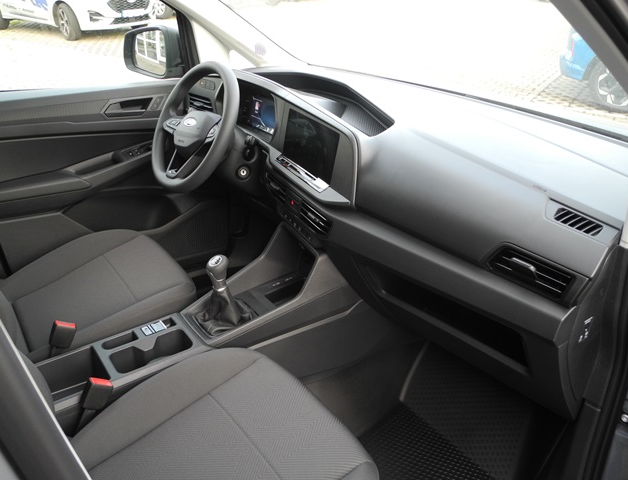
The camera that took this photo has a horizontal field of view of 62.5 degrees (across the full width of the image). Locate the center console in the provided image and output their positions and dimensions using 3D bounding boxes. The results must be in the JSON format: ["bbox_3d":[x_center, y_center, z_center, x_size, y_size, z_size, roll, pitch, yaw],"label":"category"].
[{"bbox_3d":[-0.272,0.228,1.277,0.860,0.370,0.250,-19,37,-36],"label":"center console"}]

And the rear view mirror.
[{"bbox_3d":[-0.571,-0.678,1.849,0.215,0.168,0.110,21,33,27],"label":"rear view mirror"}]

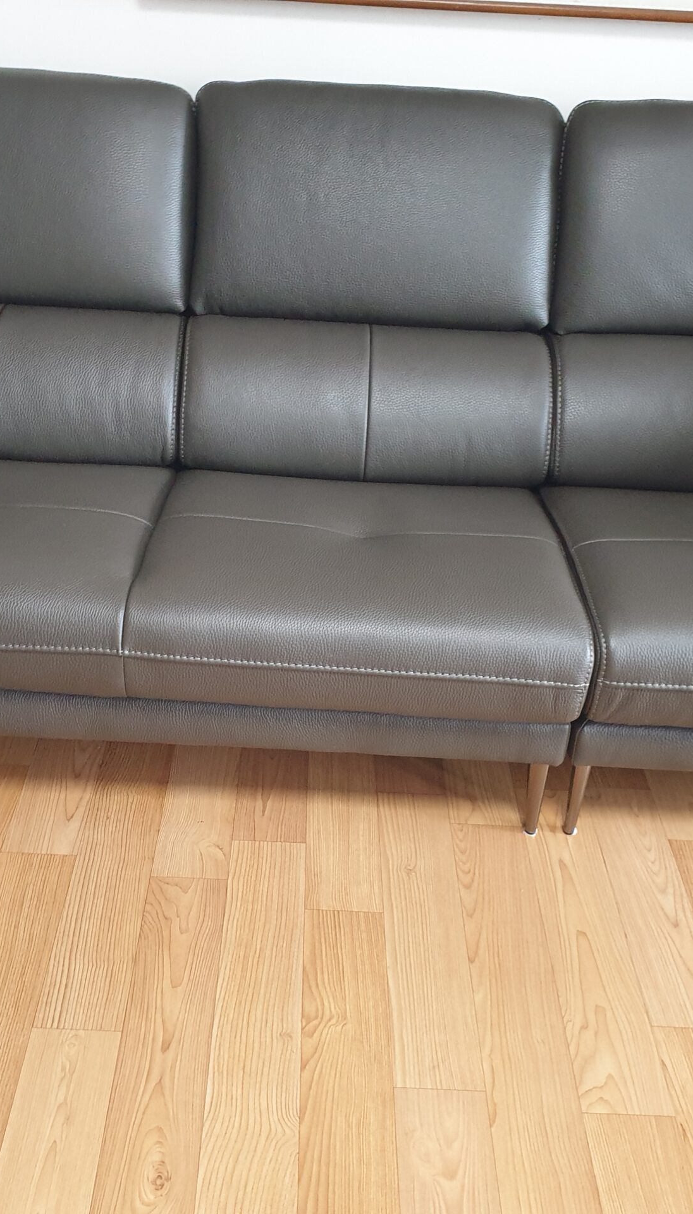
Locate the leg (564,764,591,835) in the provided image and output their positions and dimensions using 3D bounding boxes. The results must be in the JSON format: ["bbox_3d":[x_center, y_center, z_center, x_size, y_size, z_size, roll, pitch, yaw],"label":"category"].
[{"bbox_3d":[0.367,0.291,1.903,0.030,0.158,0.030,3,31,-1],"label":"leg"}]

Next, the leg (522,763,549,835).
[{"bbox_3d":[0.301,0.290,1.898,0.030,0.158,0.030,3,31,-1],"label":"leg"}]

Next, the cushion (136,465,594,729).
[{"bbox_3d":[0.015,-0.056,1.907,0.645,0.172,0.554,3,31,-1],"label":"cushion"}]

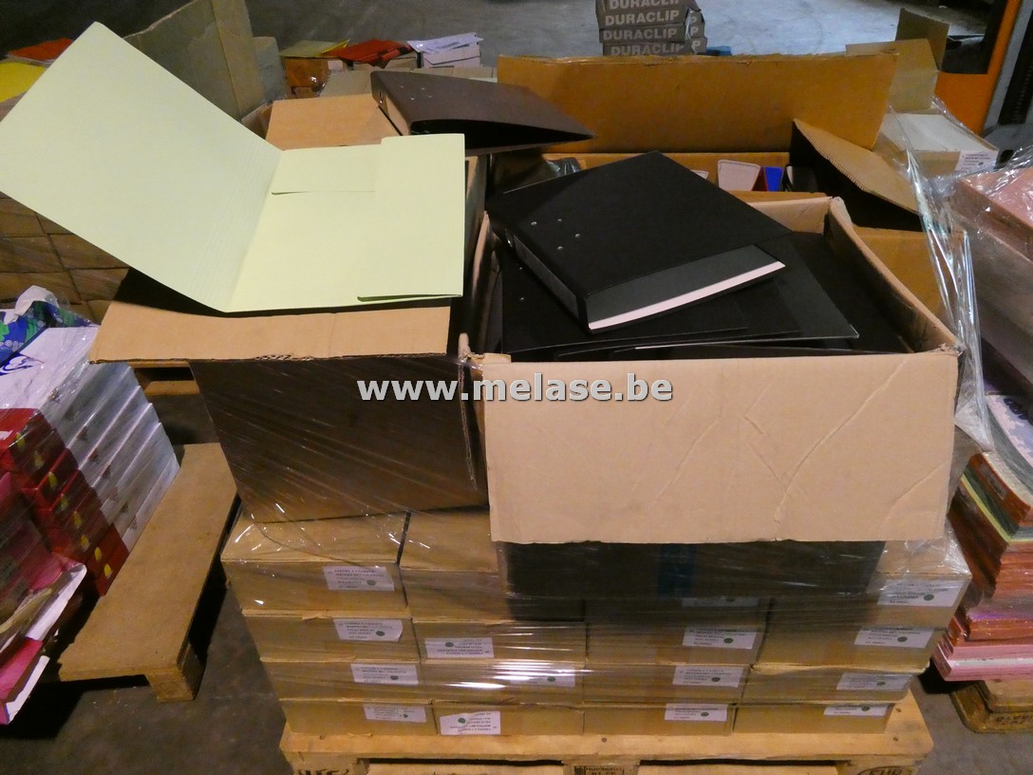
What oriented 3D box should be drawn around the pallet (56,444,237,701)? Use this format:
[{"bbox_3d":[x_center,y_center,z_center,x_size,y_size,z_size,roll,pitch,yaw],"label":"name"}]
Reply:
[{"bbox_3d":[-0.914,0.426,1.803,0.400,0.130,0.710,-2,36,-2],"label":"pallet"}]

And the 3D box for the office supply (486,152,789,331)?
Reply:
[{"bbox_3d":[0.148,-0.213,0.969,0.285,0.052,0.318,-19,40,-14],"label":"office supply"}]

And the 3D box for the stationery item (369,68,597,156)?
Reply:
[{"bbox_3d":[-0.063,-0.460,1.155,0.285,0.055,0.318,-11,37,-14],"label":"stationery item"}]

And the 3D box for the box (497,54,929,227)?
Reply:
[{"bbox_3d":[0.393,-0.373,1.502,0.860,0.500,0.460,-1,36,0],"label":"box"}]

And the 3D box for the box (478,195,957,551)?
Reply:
[{"bbox_3d":[0.228,0.016,1.042,0.520,0.410,0.460,-1,36,3],"label":"box"}]

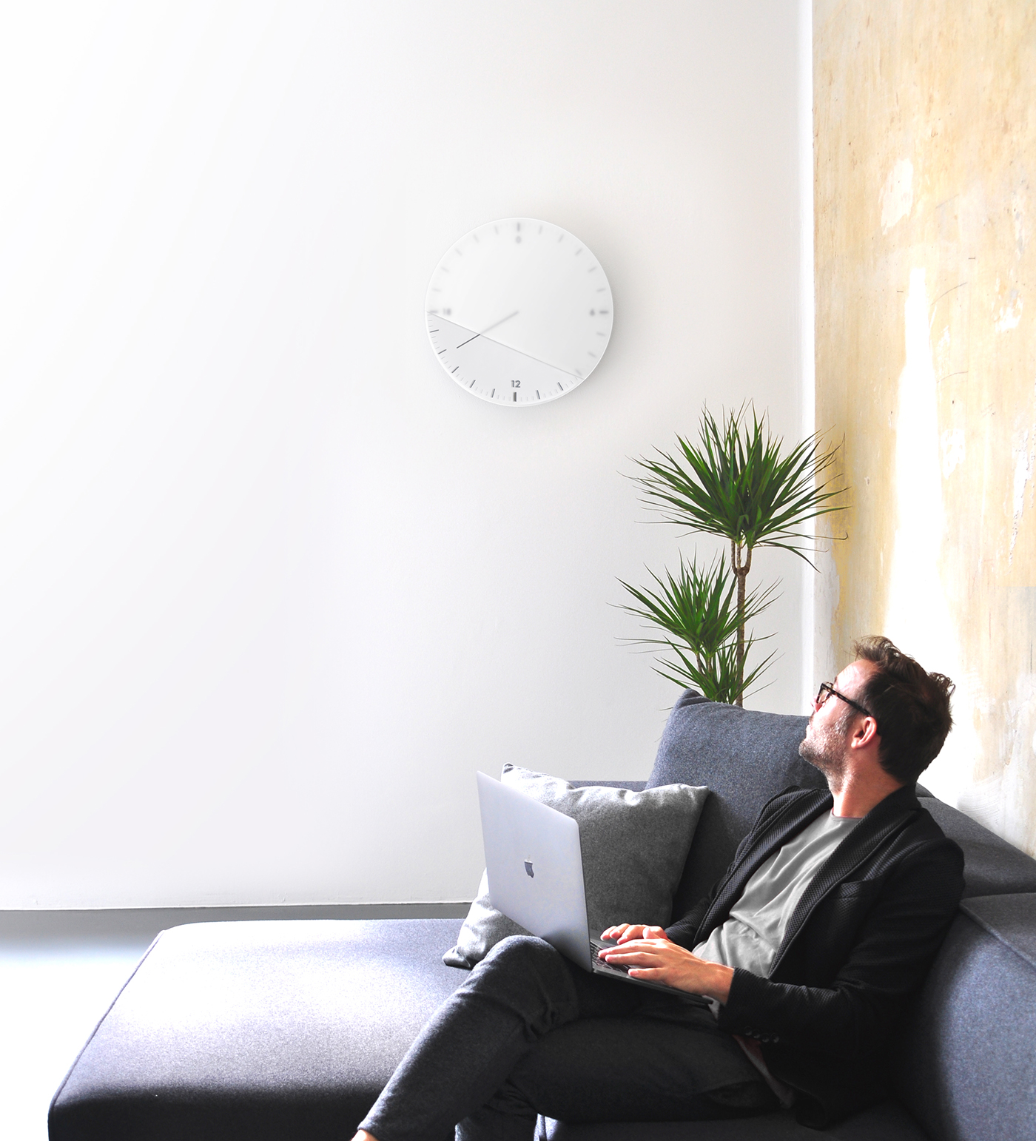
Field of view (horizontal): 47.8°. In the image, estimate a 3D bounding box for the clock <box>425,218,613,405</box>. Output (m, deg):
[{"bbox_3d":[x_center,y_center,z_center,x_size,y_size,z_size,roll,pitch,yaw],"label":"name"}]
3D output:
[{"bbox_3d":[0.004,-0.900,4.060,0.650,0.650,0.045,0,3,-2],"label":"clock"}]

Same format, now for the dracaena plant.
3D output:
[{"bbox_3d":[0.672,0.330,3.620,0.690,1.710,0.680,0,3,-2],"label":"dracaena plant"}]

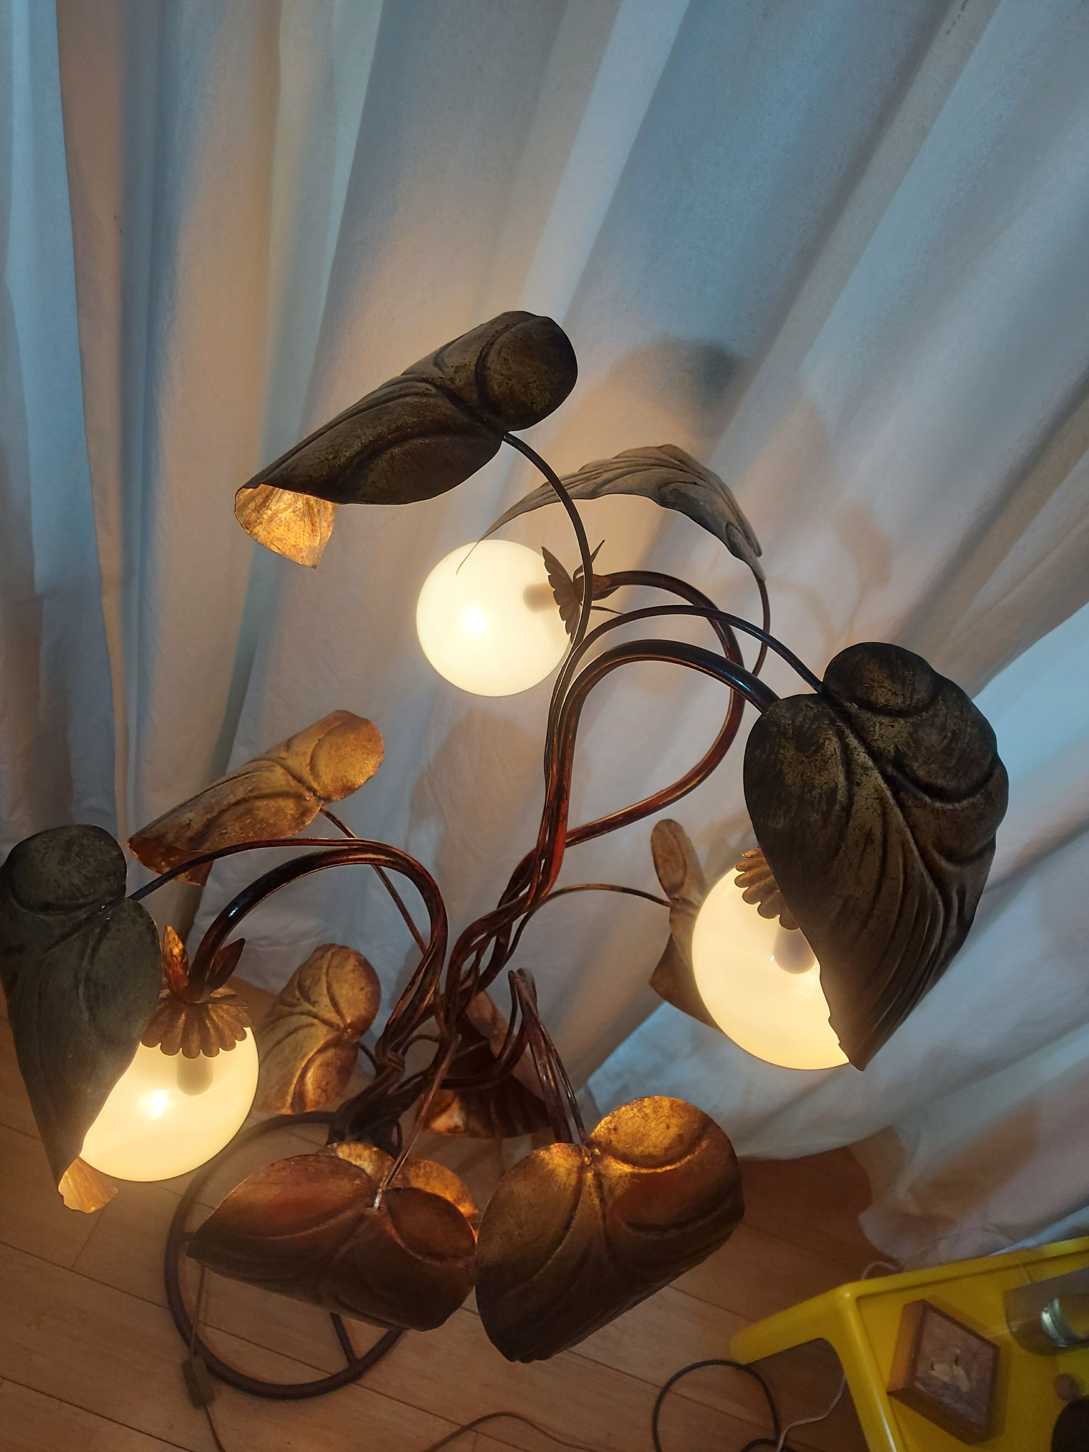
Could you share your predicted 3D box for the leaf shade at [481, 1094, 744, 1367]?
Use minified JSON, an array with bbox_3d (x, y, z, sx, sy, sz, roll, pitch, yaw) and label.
[{"bbox_3d":[0.046,0.355,0.707,0.148,0.215,0.092,12,29,-16],"label":"leaf shade"}]

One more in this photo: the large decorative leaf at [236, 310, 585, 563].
[{"bbox_3d":[-0.088,-0.186,0.650,0.230,0.067,0.107,-32,38,-3],"label":"large decorative leaf"}]

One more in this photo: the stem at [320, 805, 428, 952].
[{"bbox_3d":[-0.126,0.114,0.748,0.123,0.058,0.008,42,52,16],"label":"stem"}]

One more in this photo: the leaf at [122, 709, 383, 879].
[{"bbox_3d":[-0.252,0.062,0.881,0.220,0.067,0.107,-29,38,-3],"label":"leaf"}]

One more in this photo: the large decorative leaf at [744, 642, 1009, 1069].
[{"bbox_3d":[0.181,0.071,0.548,0.128,0.225,0.077,-8,17,-19],"label":"large decorative leaf"}]

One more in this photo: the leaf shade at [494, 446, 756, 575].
[{"bbox_3d":[0.060,-0.170,0.809,0.241,0.087,0.113,-1,21,-3],"label":"leaf shade"}]

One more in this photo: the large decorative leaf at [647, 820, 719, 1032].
[{"bbox_3d":[0.149,0.194,0.970,0.100,0.110,0.185,9,51,-11],"label":"large decorative leaf"}]

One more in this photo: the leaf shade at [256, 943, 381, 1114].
[{"bbox_3d":[-0.229,0.287,0.950,0.125,0.105,0.155,15,50,-6],"label":"leaf shade"}]

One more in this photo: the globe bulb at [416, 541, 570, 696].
[{"bbox_3d":[-0.042,-0.088,0.832,0.128,0.128,0.128,7,55,-10],"label":"globe bulb"}]

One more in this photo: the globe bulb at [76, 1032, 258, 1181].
[{"bbox_3d":[-0.247,0.225,0.645,0.123,0.123,0.123,23,49,0],"label":"globe bulb"}]

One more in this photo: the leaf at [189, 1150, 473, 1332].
[{"bbox_3d":[-0.148,0.358,0.700,0.190,0.100,0.090,18,50,-4],"label":"leaf"}]

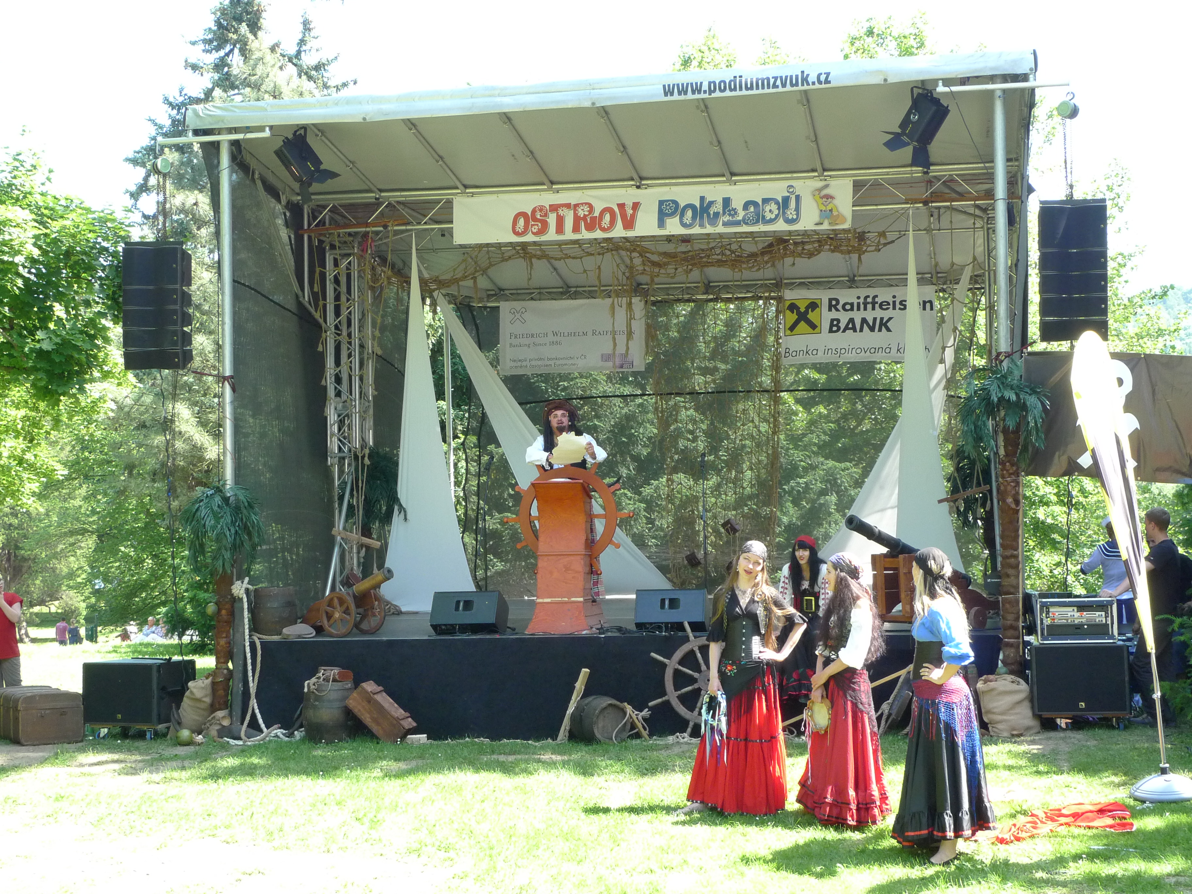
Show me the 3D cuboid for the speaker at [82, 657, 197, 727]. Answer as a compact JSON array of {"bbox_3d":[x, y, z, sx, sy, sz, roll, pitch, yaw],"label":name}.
[{"bbox_3d":[-4.105,2.195,16.119,0.735,0.540,0.700,-1,-2,14],"label":"speaker"}]

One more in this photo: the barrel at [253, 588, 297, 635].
[{"bbox_3d":[-2.851,1.460,15.900,0.405,0.420,0.405,-1,-2,11],"label":"barrel"}]

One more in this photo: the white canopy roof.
[{"bbox_3d":[0.592,-2.418,17.869,7.100,1.000,6.400,-1,-2,11],"label":"white canopy roof"}]

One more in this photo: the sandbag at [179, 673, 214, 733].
[{"bbox_3d":[-3.567,2.294,15.950,0.340,0.530,0.330,-1,-2,11],"label":"sandbag"}]

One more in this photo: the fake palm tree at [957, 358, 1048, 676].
[{"bbox_3d":[3.231,0.739,14.200,0.740,2.900,0.720,-1,-2,11],"label":"fake palm tree"}]

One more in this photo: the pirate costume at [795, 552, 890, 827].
[{"bbox_3d":[1.422,1.387,10.300,0.500,1.570,0.470,1,-3,-30],"label":"pirate costume"}]

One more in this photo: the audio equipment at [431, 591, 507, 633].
[{"bbox_3d":[-1.071,1.415,15.200,0.570,0.360,0.450,-1,-2,11],"label":"audio equipment"}]

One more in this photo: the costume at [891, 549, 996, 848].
[{"bbox_3d":[1.831,1.366,9.500,0.550,1.650,0.520,-1,-1,12],"label":"costume"}]

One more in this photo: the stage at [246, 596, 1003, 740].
[{"bbox_3d":[0.550,1.968,16.477,6.114,0.810,4.400,-1,-1,11],"label":"stage"}]

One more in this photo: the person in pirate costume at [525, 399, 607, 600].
[{"bbox_3d":[-0.262,0.517,15.713,0.700,1.880,0.480,-1,-2,6],"label":"person in pirate costume"}]

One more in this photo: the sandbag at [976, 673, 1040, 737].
[{"bbox_3d":[3.229,2.021,14.000,0.480,0.470,0.420,-1,-2,11],"label":"sandbag"}]

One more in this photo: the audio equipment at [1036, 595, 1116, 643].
[{"bbox_3d":[3.847,1.382,14.375,0.600,0.345,0.500,-1,-2,11],"label":"audio equipment"}]

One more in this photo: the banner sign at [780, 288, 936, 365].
[{"bbox_3d":[2.608,-1.200,17.750,1.500,0.740,0.020,-1,-1,11],"label":"banner sign"}]

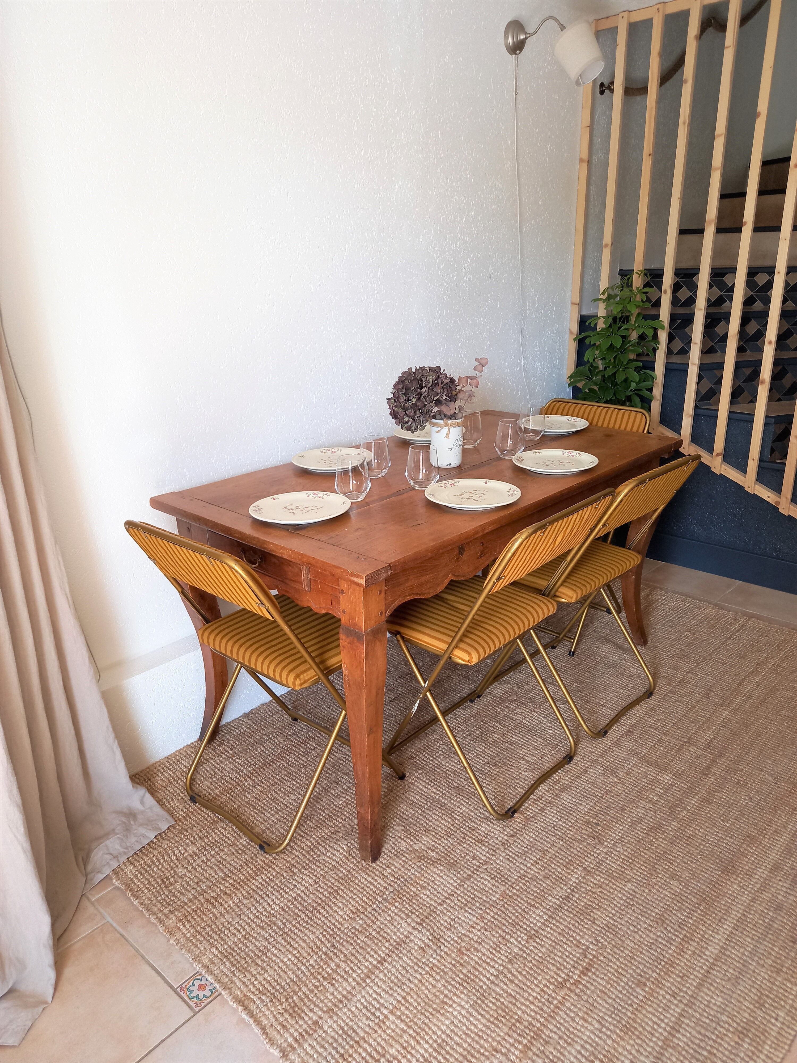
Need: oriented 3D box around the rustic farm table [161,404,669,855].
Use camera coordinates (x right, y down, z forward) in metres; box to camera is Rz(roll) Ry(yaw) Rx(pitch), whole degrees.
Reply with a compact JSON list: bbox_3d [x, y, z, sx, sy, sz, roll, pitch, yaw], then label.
[{"bbox_3d":[0.156,0.158,2.426,0.790,0.760,1.525,16,26,39],"label":"rustic farm table"}]

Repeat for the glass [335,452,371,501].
[{"bbox_3d":[-0.118,-0.140,1.988,0.093,0.109,0.093,-1,20,0],"label":"glass"}]

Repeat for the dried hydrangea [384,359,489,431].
[{"bbox_3d":[0.112,-0.394,2.235,0.280,0.205,0.210,0,20,4],"label":"dried hydrangea"}]

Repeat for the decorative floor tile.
[{"bbox_3d":[-0.393,0.913,1.532,0.070,0.010,0.070,16,26,39],"label":"decorative floor tile"}]

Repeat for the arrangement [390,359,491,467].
[{"bbox_3d":[0.113,-0.347,2.252,0.290,0.310,0.210,0,20,4],"label":"arrangement"}]

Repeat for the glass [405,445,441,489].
[{"bbox_3d":[0.066,-0.174,2.073,0.093,0.109,0.093,-1,20,0],"label":"glass"}]

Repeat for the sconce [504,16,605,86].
[{"bbox_3d":[0.547,-1.649,2.633,0.355,0.243,0.135,16,26,39],"label":"sconce"}]

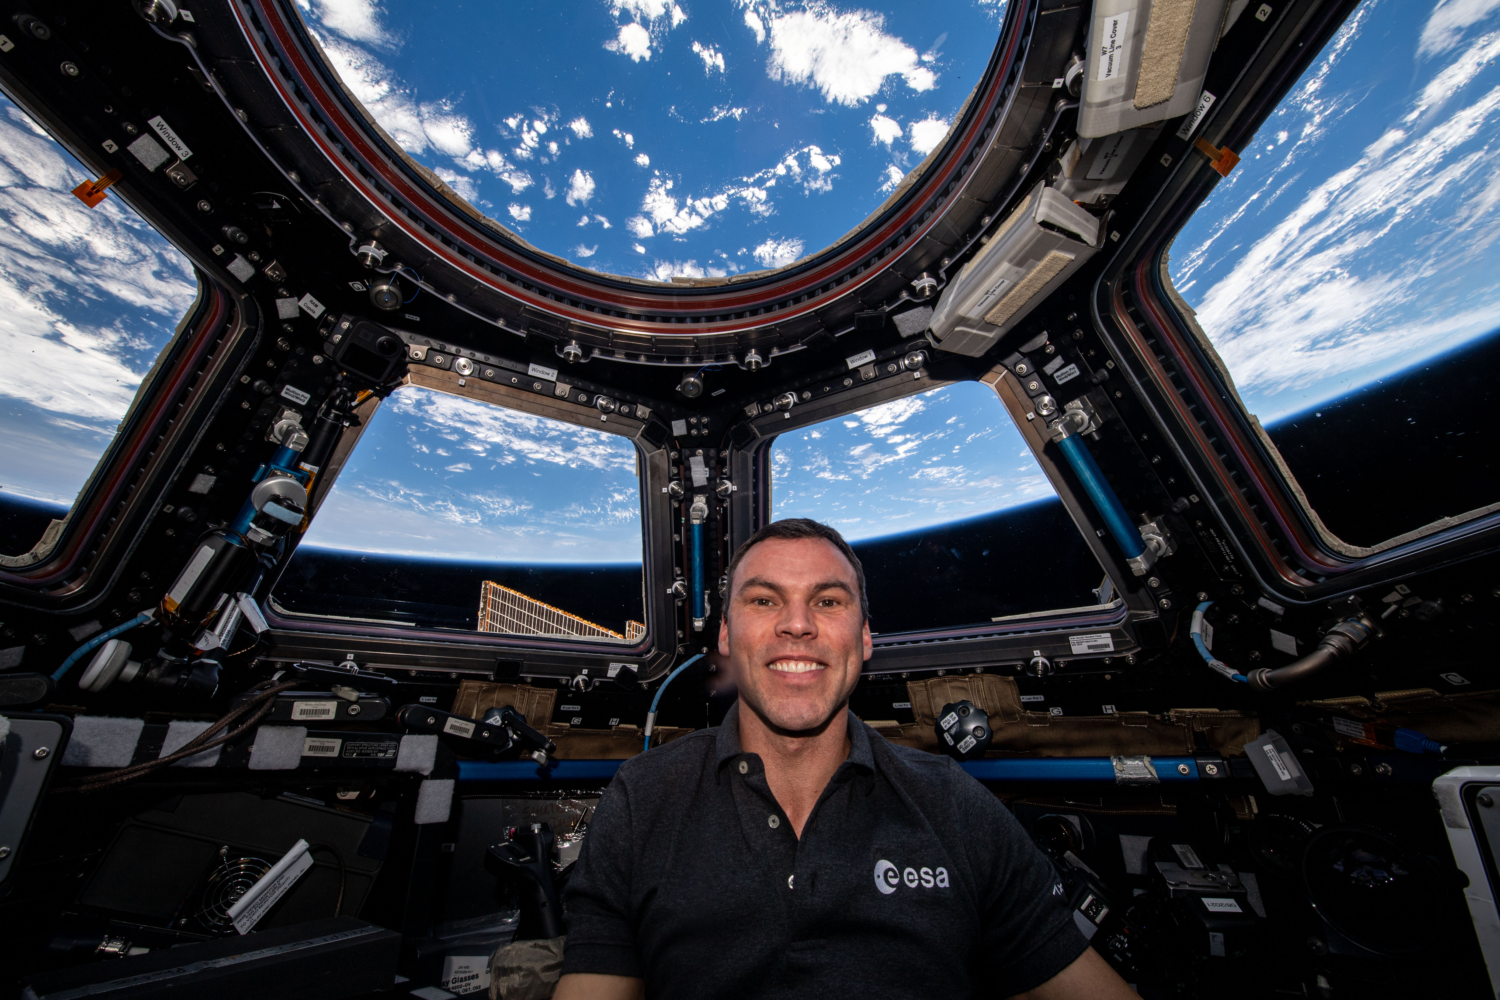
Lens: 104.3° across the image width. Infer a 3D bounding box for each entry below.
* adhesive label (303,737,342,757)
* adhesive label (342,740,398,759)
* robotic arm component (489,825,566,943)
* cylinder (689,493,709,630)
[{"bbox_3d":[-0.548,0.318,0.748,0.040,0.022,0.001,20,-30,-38],"label":"adhesive label"},{"bbox_3d":[-0.507,0.335,0.781,0.062,0.020,0.001,20,-30,-38],"label":"adhesive label"},{"bbox_3d":[-0.317,0.539,0.823,0.090,0.140,0.055,-22,-24,15],"label":"robotic arm component"},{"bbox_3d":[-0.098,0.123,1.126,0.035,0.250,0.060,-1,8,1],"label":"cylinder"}]

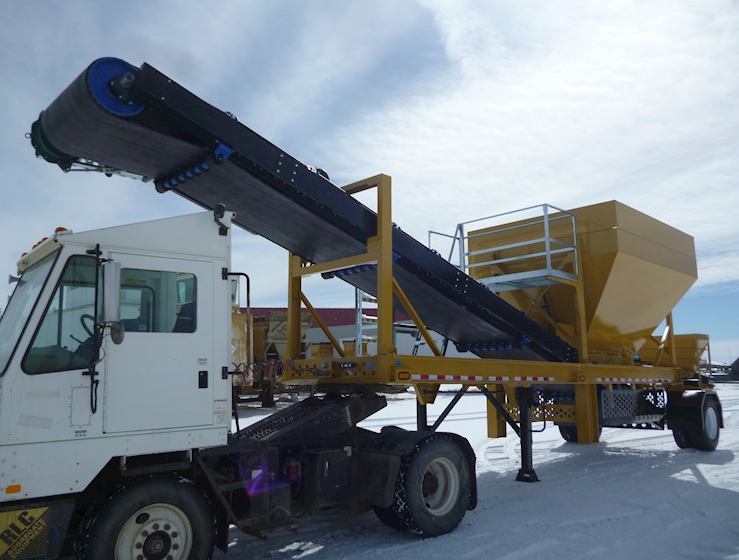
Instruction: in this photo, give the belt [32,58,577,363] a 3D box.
[{"bbox_3d":[0.264,-0.073,8.204,8.693,0.570,1.360,29,-26,-38],"label":"belt"}]

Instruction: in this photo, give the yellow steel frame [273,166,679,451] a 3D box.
[{"bbox_3d":[2.771,1.062,10.473,9.000,3.360,2.000,9,-13,-43],"label":"yellow steel frame"}]

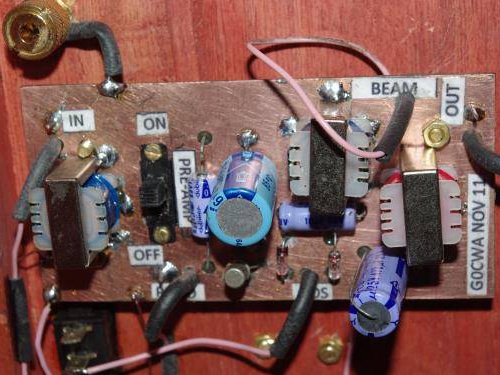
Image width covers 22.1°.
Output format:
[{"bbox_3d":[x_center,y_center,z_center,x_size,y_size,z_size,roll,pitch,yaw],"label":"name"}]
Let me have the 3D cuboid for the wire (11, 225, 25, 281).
[{"bbox_3d":[-0.055,0.015,0.302,0.003,0.015,0.003,6,19,4],"label":"wire"}]

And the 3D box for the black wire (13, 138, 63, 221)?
[{"bbox_3d":[-0.048,-0.002,0.292,0.003,0.021,0.004,26,7,-2],"label":"black wire"}]

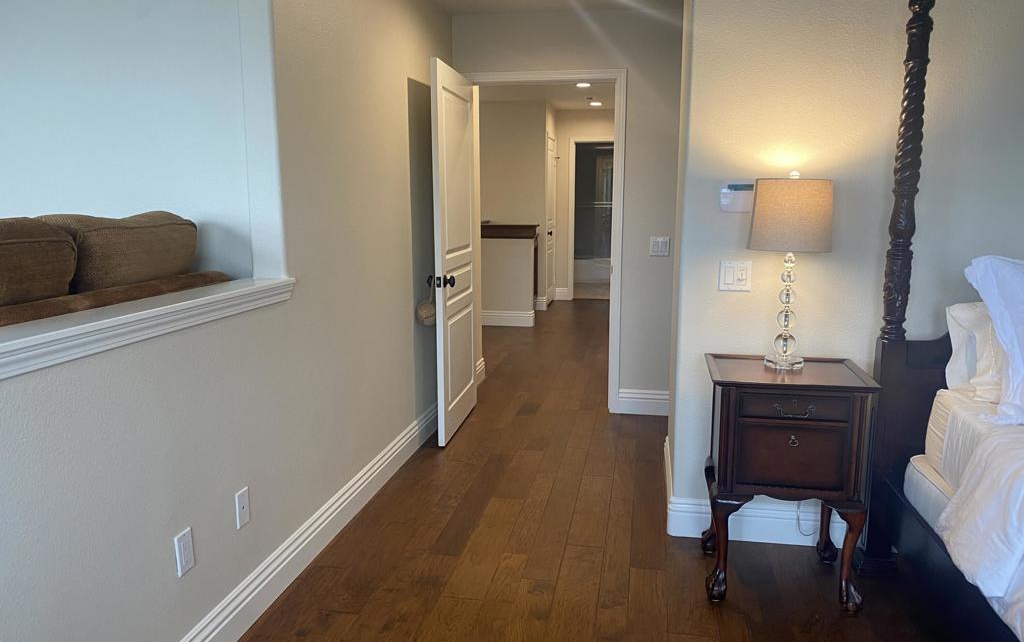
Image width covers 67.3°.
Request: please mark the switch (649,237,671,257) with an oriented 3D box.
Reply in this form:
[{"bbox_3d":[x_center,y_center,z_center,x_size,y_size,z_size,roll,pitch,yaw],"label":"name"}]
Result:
[{"bbox_3d":[0.904,-0.450,4.688,0.116,0.115,0.012,2,9,10],"label":"switch"}]

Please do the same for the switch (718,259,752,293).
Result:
[{"bbox_3d":[0.851,-0.170,2.925,0.117,0.115,0.012,2,9,10],"label":"switch"}]

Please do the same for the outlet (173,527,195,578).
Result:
[{"bbox_3d":[-0.893,0.636,2.113,0.012,0.115,0.071,2,9,10],"label":"outlet"}]

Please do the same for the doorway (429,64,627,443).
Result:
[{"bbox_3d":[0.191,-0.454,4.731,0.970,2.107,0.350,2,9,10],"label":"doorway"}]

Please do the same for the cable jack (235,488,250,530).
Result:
[{"bbox_3d":[-0.838,0.587,2.413,0.012,0.115,0.071,2,9,10],"label":"cable jack"}]

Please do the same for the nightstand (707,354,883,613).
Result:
[{"bbox_3d":[0.940,0.547,2.708,0.510,0.768,0.460,2,9,10],"label":"nightstand"}]

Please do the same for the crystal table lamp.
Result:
[{"bbox_3d":[0.981,-0.182,2.718,0.288,0.675,0.288,2,9,10],"label":"crystal table lamp"}]

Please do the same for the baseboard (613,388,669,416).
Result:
[{"bbox_3d":[0.836,0.515,4.853,0.315,0.156,0.020,2,9,10],"label":"baseboard"}]

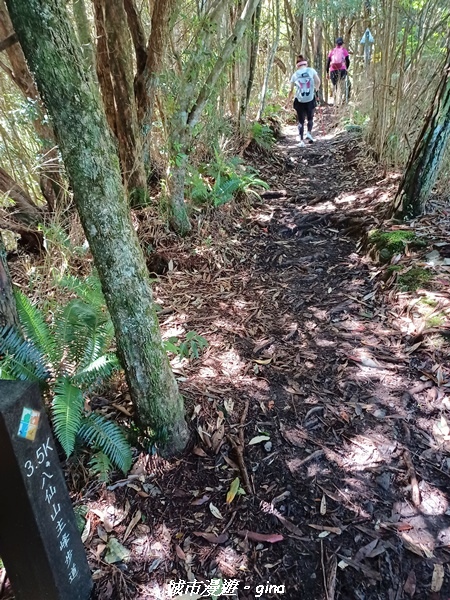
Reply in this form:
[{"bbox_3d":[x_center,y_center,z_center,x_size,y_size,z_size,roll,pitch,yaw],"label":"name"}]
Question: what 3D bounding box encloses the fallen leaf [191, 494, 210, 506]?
[{"bbox_3d":[-0.092,0.766,1.655,0.085,0.015,0.026,-16,30,-24],"label":"fallen leaf"}]

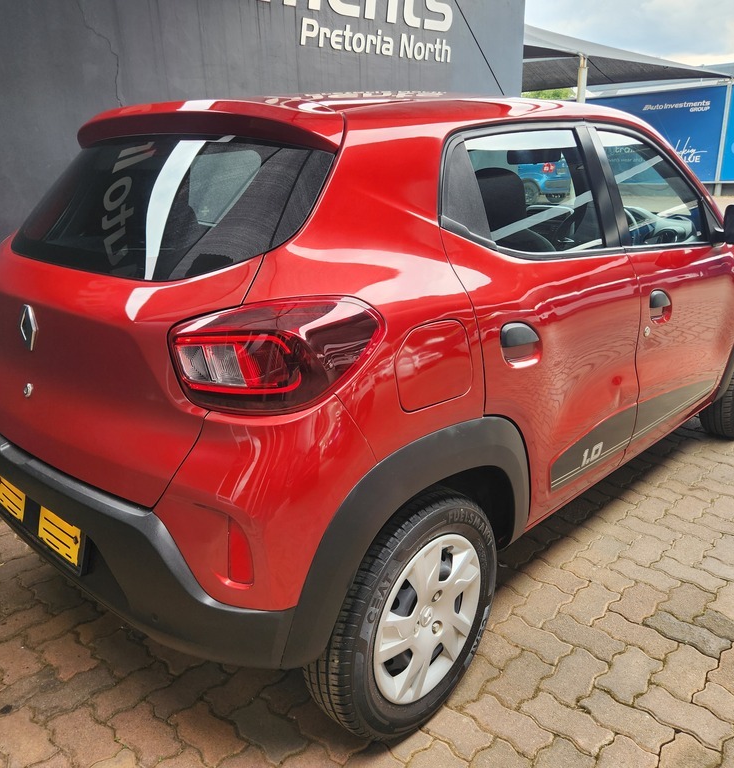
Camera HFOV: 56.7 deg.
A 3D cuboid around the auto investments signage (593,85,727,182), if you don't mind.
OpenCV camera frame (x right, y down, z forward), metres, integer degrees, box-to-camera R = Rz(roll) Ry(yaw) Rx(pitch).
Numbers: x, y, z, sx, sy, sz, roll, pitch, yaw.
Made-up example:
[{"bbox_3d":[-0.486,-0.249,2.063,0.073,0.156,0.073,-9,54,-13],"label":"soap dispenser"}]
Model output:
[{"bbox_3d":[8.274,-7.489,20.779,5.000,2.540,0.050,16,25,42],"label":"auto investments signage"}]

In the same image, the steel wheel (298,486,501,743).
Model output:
[{"bbox_3d":[0.098,0.517,1.572,0.170,0.580,0.580,14,23,42],"label":"steel wheel"}]

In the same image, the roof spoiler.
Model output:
[{"bbox_3d":[-0.491,-0.617,1.667,1.110,0.140,0.260,14,23,42],"label":"roof spoiler"}]

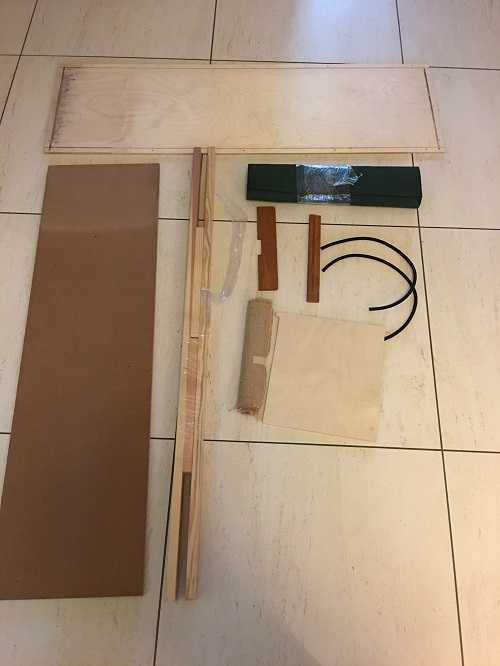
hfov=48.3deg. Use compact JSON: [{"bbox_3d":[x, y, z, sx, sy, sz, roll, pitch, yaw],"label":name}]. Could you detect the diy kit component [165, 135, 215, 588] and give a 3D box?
[{"bbox_3d":[-0.131,0.009,1.355,0.060,0.026,1.153,0,66,0],"label":"diy kit component"}]

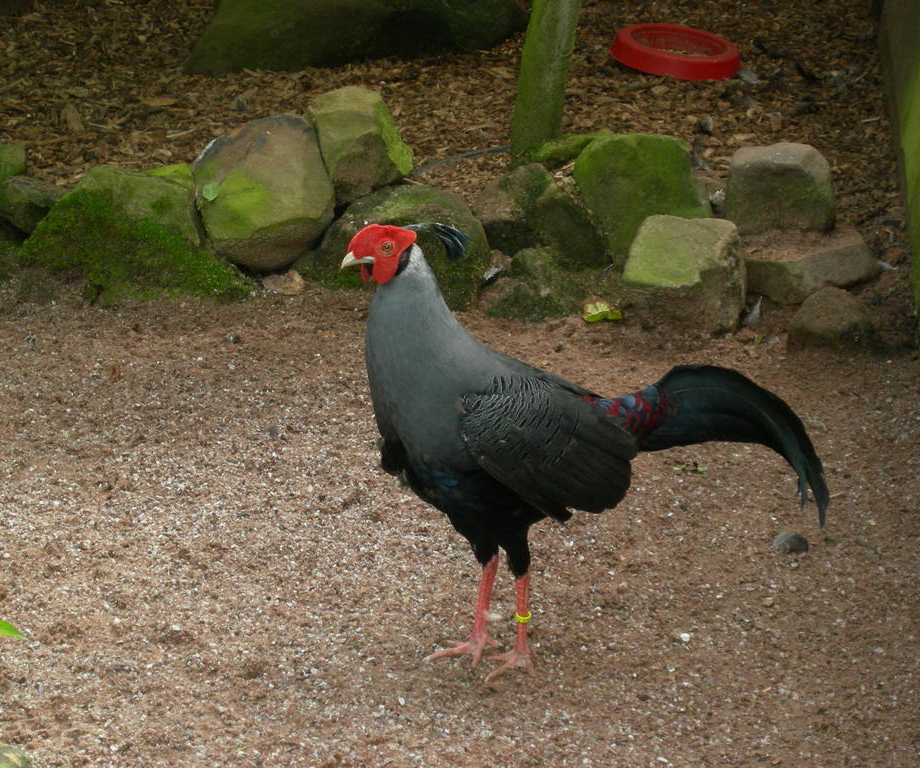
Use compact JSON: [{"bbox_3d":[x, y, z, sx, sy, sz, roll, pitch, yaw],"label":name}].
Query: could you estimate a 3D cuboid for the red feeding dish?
[{"bbox_3d":[0.341,-0.533,5.893,0.205,0.032,0.205,8,20,-3],"label":"red feeding dish"}]

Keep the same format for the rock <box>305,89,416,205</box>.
[{"bbox_3d":[-0.142,-0.341,5.250,0.145,0.150,0.140,0,20,0],"label":"rock"}]

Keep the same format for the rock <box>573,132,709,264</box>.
[{"bbox_3d":[0.251,-0.261,5.152,0.190,0.175,0.130,0,20,0],"label":"rock"}]

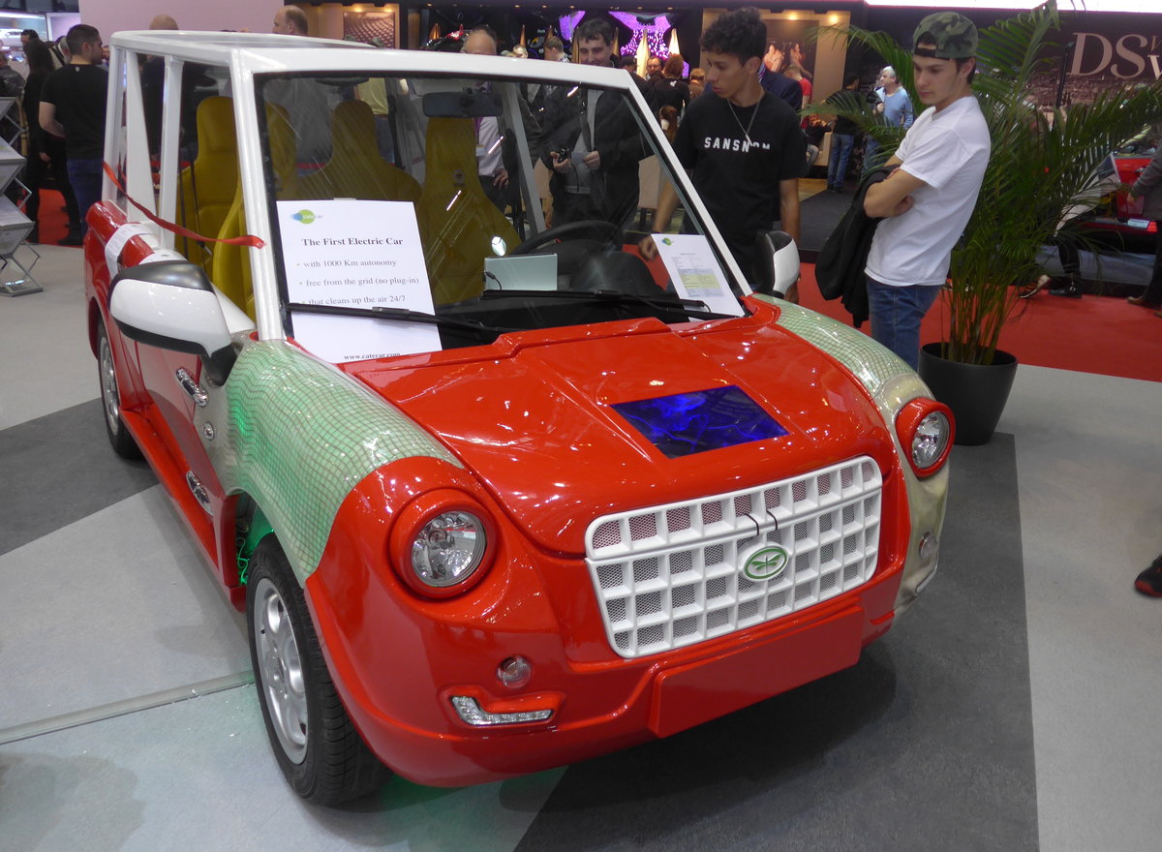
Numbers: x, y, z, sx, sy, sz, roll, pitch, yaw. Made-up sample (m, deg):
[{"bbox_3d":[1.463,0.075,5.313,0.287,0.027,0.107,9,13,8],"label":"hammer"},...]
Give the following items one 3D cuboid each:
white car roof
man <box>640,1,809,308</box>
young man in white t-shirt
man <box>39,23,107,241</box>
[{"bbox_3d":[-0.852,-1.340,3.518,1.260,0.140,2.020,-9,23,-30],"label":"white car roof"},{"bbox_3d":[0.499,-0.544,3.500,0.580,1.770,0.360,11,21,23],"label":"man"},{"bbox_3d":[1.072,-0.440,3.280,0.420,1.770,0.490,-9,23,-30],"label":"young man in white t-shirt"},{"bbox_3d":[-4.226,-2.424,8.181,0.520,1.770,0.330,7,20,11],"label":"man"}]

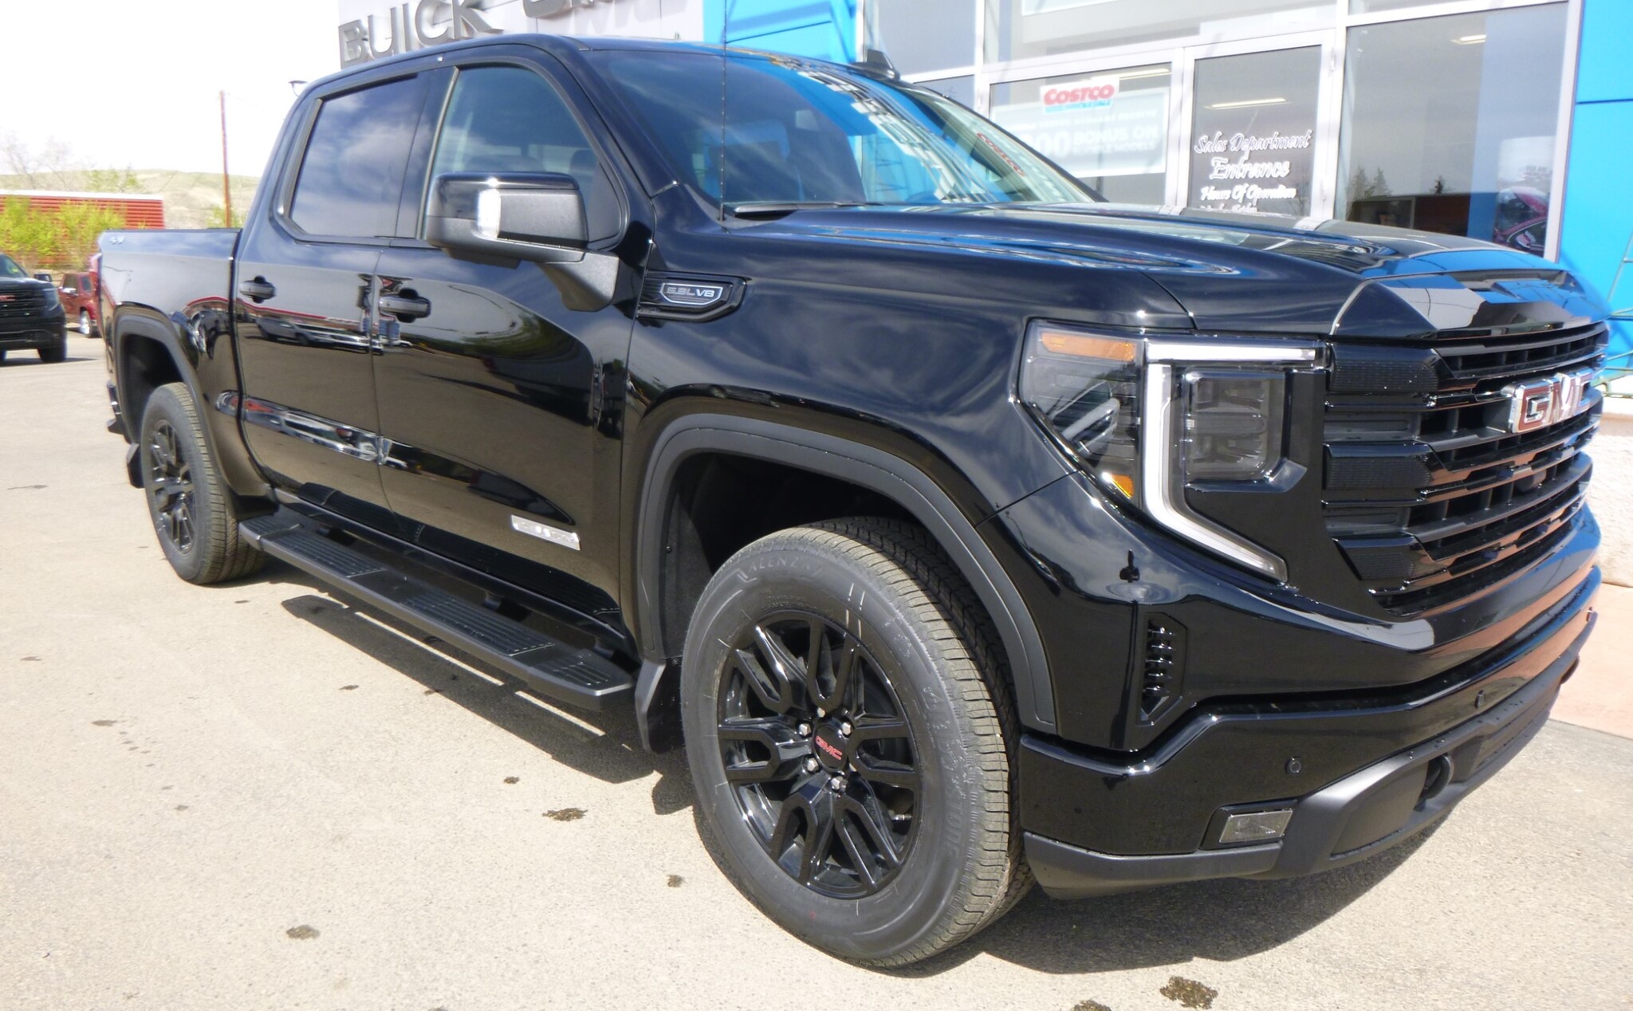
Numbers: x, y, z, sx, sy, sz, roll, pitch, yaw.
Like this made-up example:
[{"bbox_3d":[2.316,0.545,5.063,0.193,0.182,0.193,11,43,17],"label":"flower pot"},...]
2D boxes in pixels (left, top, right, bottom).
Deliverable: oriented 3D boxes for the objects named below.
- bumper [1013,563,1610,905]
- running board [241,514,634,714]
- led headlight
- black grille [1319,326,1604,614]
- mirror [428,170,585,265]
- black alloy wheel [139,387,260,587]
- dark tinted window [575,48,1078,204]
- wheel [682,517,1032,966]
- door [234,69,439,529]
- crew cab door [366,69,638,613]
[{"bbox_3d":[1.202,0.357,2.379,2.040,0.430,0.500,-8,14,-44],"label":"bumper"},{"bbox_3d":[-1.220,0.254,3.400,0.220,0.090,2.380,-8,14,-44],"label":"running board"},{"bbox_3d":[0.544,-0.068,1.832,0.410,0.420,0.360,-8,14,-44],"label":"led headlight"},{"bbox_3d":[1.275,-0.088,2.238,1.260,0.510,0.250,-8,14,-44],"label":"black grille"},{"bbox_3d":[-0.650,-0.612,2.534,0.270,0.200,0.230,-8,14,-44],"label":"mirror"},{"bbox_3d":[-2.542,-0.099,4.914,0.280,0.822,0.836,-8,14,-44],"label":"black alloy wheel"},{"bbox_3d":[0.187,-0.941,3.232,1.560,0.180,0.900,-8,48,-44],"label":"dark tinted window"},{"bbox_3d":[0.080,0.441,2.295,0.280,0.822,0.838,-8,14,-44],"label":"wheel"},{"bbox_3d":[-1.573,-0.687,3.812,0.270,1.350,1.140,-8,14,-44],"label":"door"},{"bbox_3d":[-0.747,-0.517,2.986,0.270,1.350,1.280,-8,14,-44],"label":"crew cab door"}]

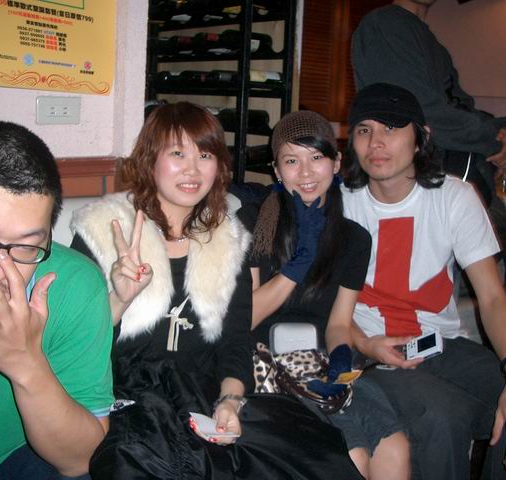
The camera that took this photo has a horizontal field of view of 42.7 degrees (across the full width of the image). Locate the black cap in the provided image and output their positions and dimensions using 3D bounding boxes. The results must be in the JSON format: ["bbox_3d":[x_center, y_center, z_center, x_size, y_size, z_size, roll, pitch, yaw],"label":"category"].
[{"bbox_3d":[0.321,-0.318,1.540,0.178,0.120,0.245,0,7,4],"label":"black cap"}]

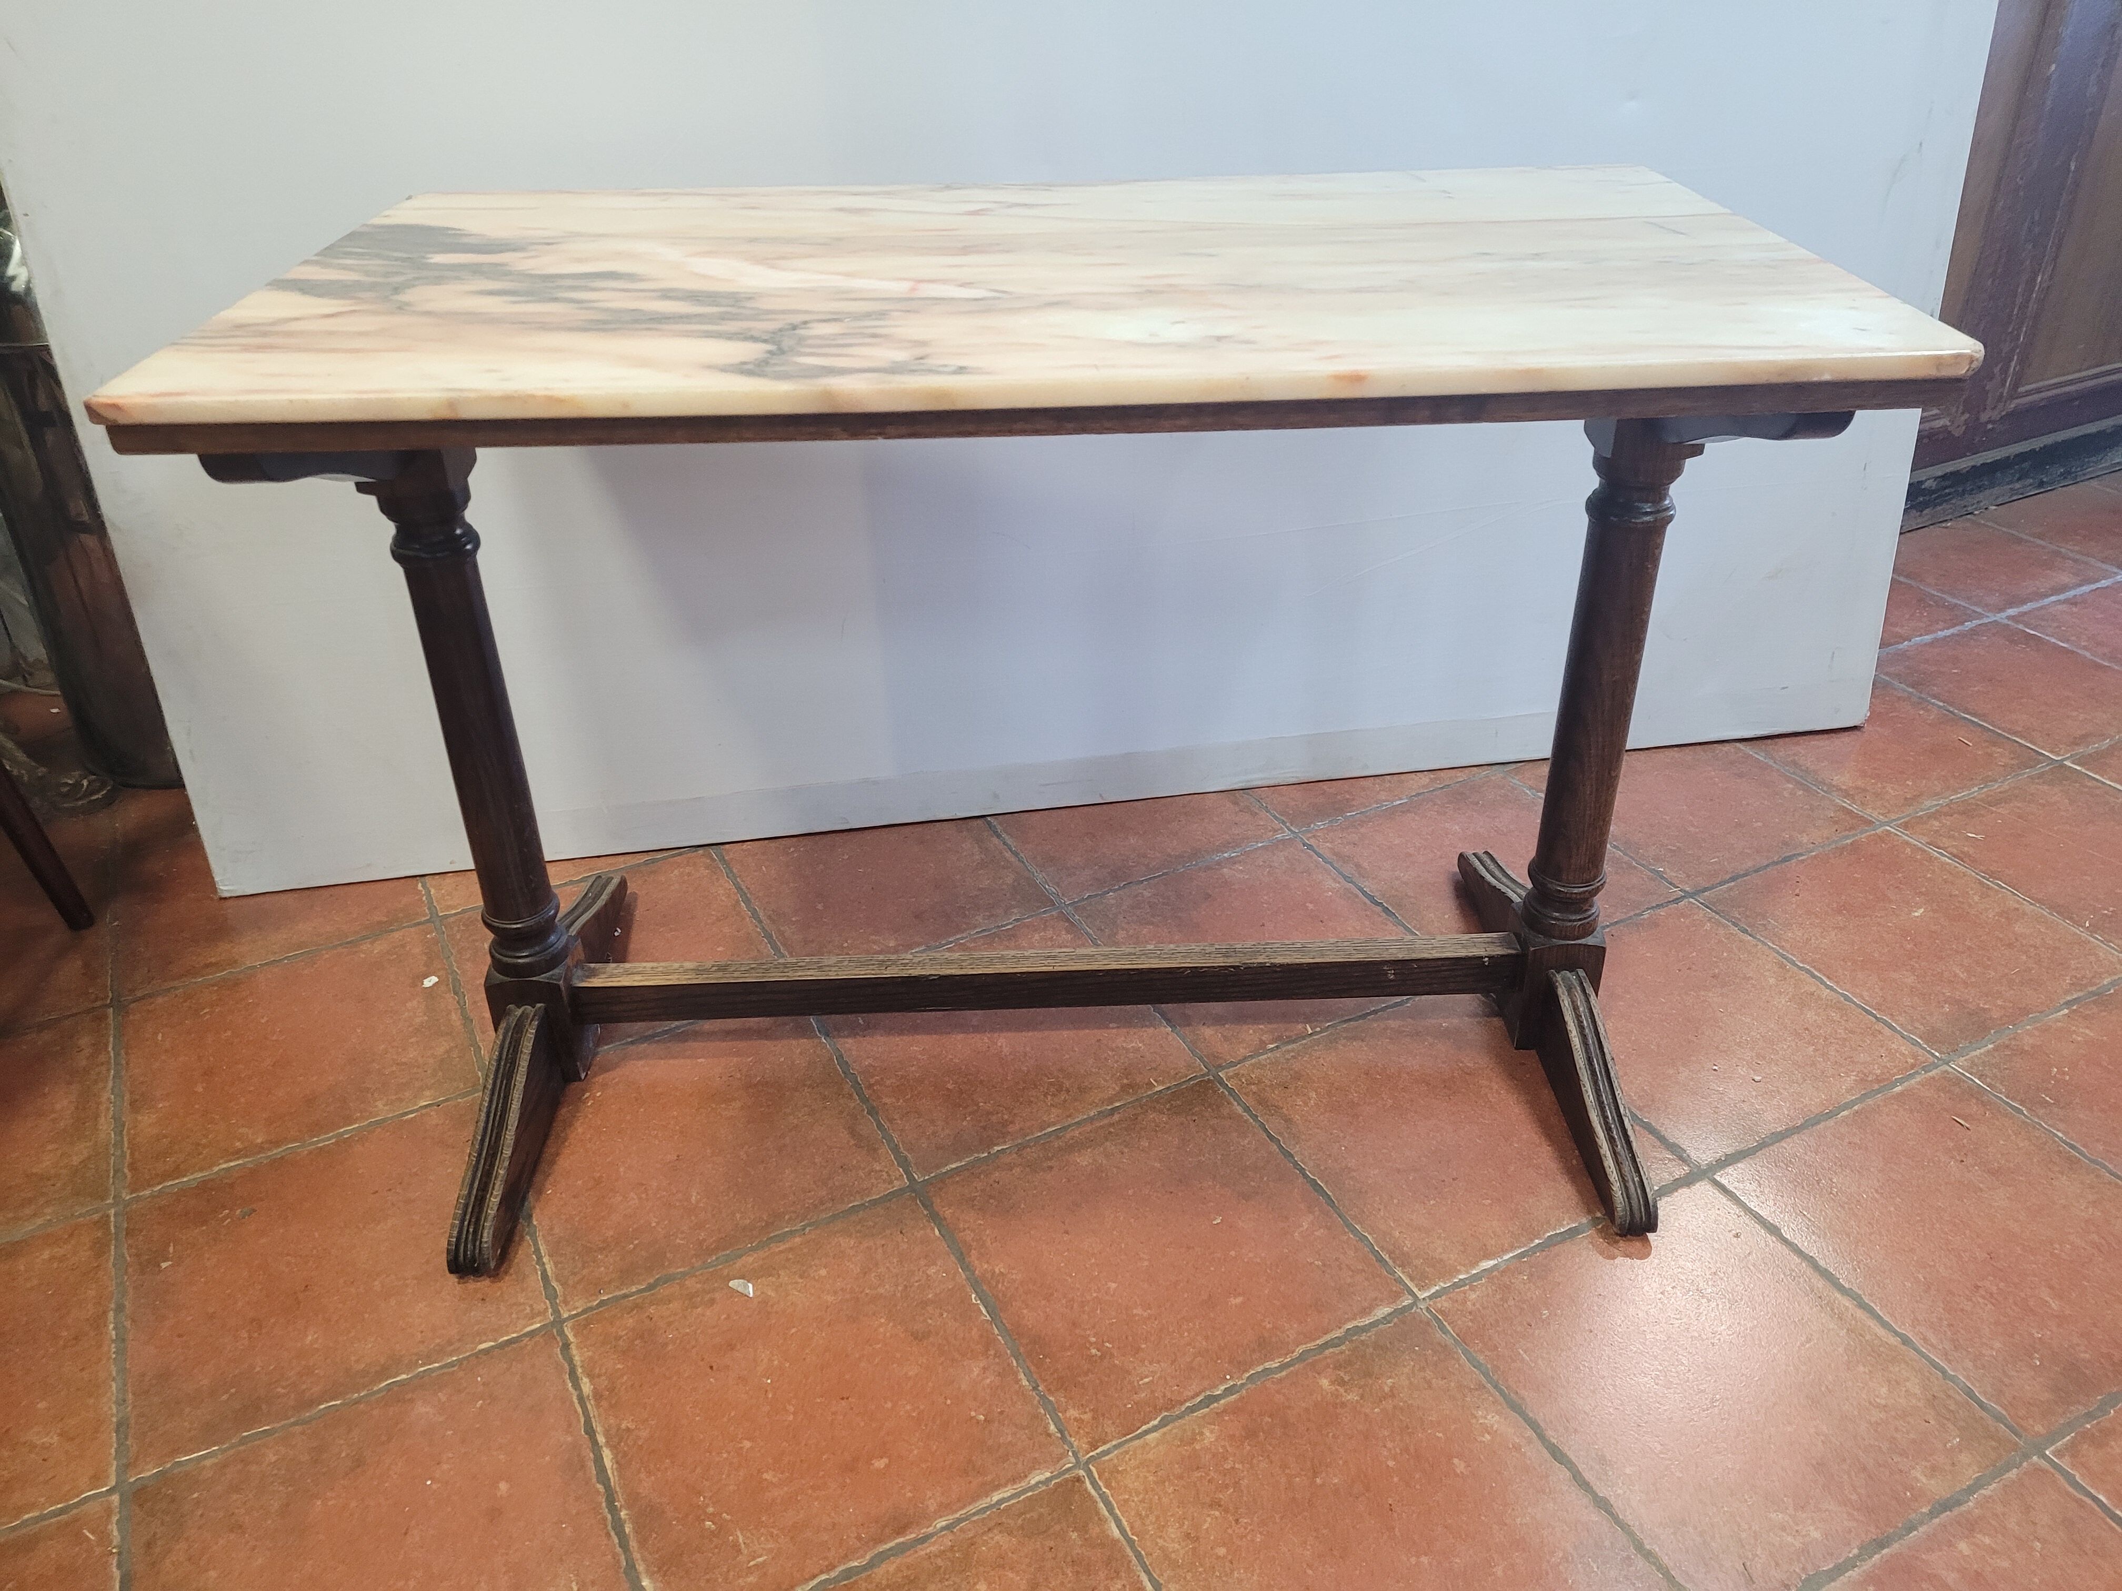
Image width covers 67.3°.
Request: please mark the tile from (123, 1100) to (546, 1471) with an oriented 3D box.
[{"bbox_3d":[-0.615,0.396,1.343,0.302,0.013,0.302,-16,35,-23],"label":"tile"}]

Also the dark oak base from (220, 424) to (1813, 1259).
[{"bbox_3d":[-0.017,-0.061,1.387,1.061,0.708,0.552,-2,31,-1],"label":"dark oak base"}]

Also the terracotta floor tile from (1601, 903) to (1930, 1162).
[{"bbox_3d":[0.635,0.228,1.591,0.302,0.013,0.302,-16,35,-23],"label":"terracotta floor tile"}]

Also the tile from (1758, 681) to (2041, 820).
[{"bbox_3d":[1.046,-0.071,2.070,0.302,0.013,0.302,-16,35,-23],"label":"tile"}]

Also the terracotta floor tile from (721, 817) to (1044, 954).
[{"bbox_3d":[-0.205,0.097,1.822,0.302,0.013,0.302,-16,35,-23],"label":"terracotta floor tile"}]

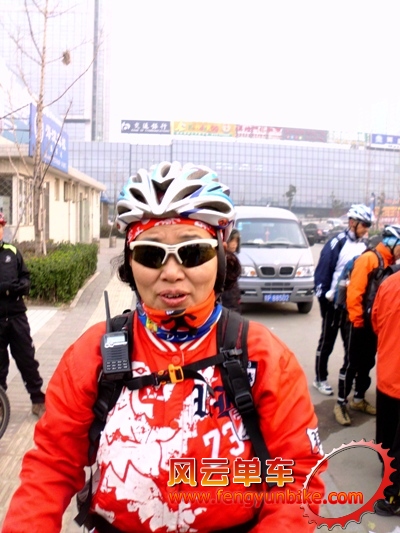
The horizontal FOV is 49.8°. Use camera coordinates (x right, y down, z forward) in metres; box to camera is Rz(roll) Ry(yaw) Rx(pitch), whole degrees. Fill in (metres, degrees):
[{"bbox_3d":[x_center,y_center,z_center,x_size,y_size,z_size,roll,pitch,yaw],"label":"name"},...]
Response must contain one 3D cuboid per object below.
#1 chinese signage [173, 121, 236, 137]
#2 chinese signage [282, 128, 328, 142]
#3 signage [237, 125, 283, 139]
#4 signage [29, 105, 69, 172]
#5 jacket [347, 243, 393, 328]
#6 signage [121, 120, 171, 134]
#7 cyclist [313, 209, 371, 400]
[{"bbox_3d":[1.081,-27.770,87.725,13.094,2.630,0.300,-1,7,-12],"label":"chinese signage"},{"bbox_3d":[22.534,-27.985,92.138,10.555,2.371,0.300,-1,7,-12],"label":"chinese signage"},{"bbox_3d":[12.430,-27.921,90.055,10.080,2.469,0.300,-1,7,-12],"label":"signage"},{"bbox_3d":[-4.275,-3.543,12.481,0.120,1.280,3.998,0,7,-4],"label":"signage"},{"bbox_3d":[1.454,0.153,3.677,0.400,0.700,0.500,3,7,20],"label":"jacket"},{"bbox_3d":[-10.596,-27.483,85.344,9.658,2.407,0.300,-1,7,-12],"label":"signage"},{"bbox_3d":[1.404,0.324,4.084,0.550,1.770,0.500,3,7,20],"label":"cyclist"}]

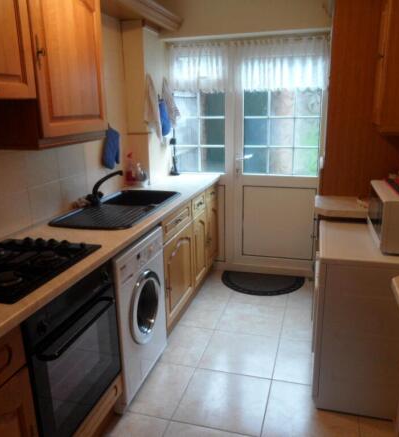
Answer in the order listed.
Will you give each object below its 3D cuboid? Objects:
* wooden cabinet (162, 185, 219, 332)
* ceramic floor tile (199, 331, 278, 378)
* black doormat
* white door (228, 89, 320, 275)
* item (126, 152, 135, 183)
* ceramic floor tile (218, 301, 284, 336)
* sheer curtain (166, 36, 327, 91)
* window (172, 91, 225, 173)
[{"bbox_3d":[-0.300,0.235,3.361,0.570,0.850,1.414,3,14,16],"label":"wooden cabinet"},{"bbox_3d":[0.265,0.864,2.604,0.458,0.010,0.478,3,14,16],"label":"ceramic floor tile"},{"bbox_3d":[0.559,0.591,3.667,0.768,0.012,0.500,3,14,16],"label":"black doormat"},{"bbox_3d":[0.672,-0.473,3.703,0.797,1.960,0.060,3,14,16],"label":"white door"},{"bbox_3d":[-0.577,-0.422,3.378,0.070,0.250,0.090,3,14,16],"label":"item"},{"bbox_3d":[0.394,0.756,3.045,0.463,0.010,0.466,3,14,16],"label":"ceramic floor tile"},{"bbox_3d":[0.371,-1.315,3.467,1.370,0.425,0.060,3,14,16],"label":"sheer curtain"},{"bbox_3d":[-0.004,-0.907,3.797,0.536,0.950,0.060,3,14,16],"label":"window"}]

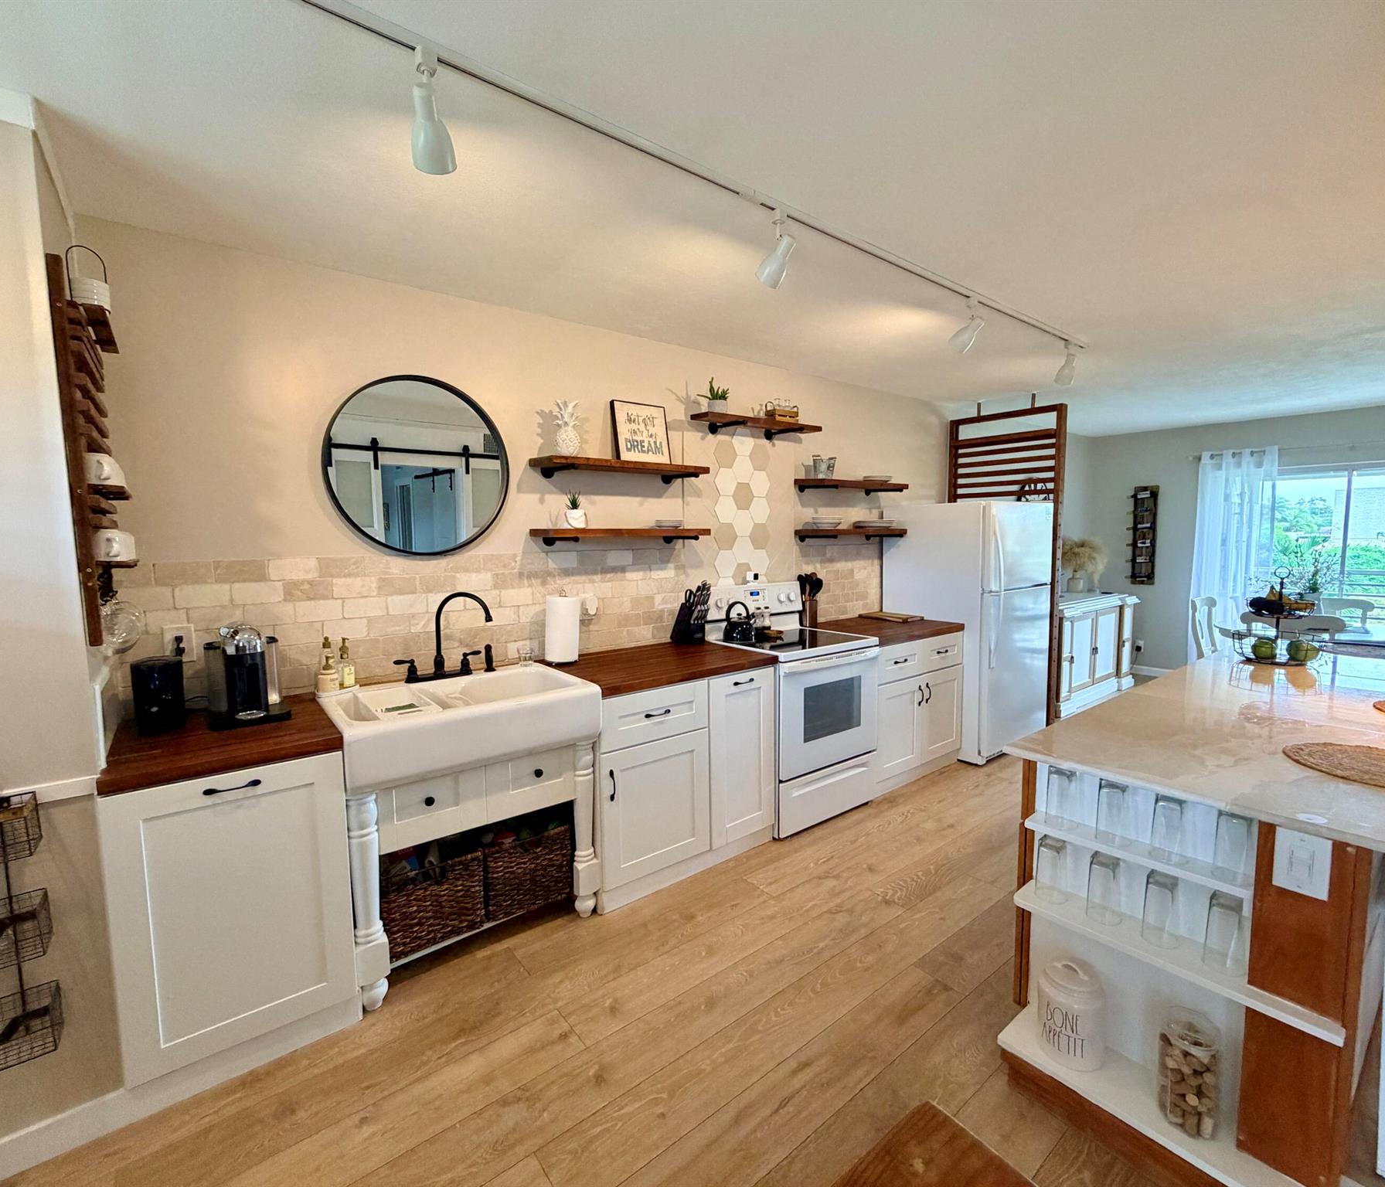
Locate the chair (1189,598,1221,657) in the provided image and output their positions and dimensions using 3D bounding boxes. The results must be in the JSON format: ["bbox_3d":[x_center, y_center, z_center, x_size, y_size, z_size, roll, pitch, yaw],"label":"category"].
[{"bbox_3d":[4.173,0.524,4.863,0.470,0.935,0.530,-4,6,-34],"label":"chair"}]

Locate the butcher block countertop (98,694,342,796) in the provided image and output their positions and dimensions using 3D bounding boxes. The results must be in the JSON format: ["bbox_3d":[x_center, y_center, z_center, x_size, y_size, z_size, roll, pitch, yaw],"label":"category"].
[{"bbox_3d":[-1.419,0.428,1.945,0.525,0.036,0.671,-5,7,-39],"label":"butcher block countertop"}]

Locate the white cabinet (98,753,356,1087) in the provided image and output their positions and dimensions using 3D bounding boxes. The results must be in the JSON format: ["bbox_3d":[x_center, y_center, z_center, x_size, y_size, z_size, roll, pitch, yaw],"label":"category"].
[{"bbox_3d":[-1.449,0.875,2.036,0.542,0.821,0.645,-5,7,-38],"label":"white cabinet"}]

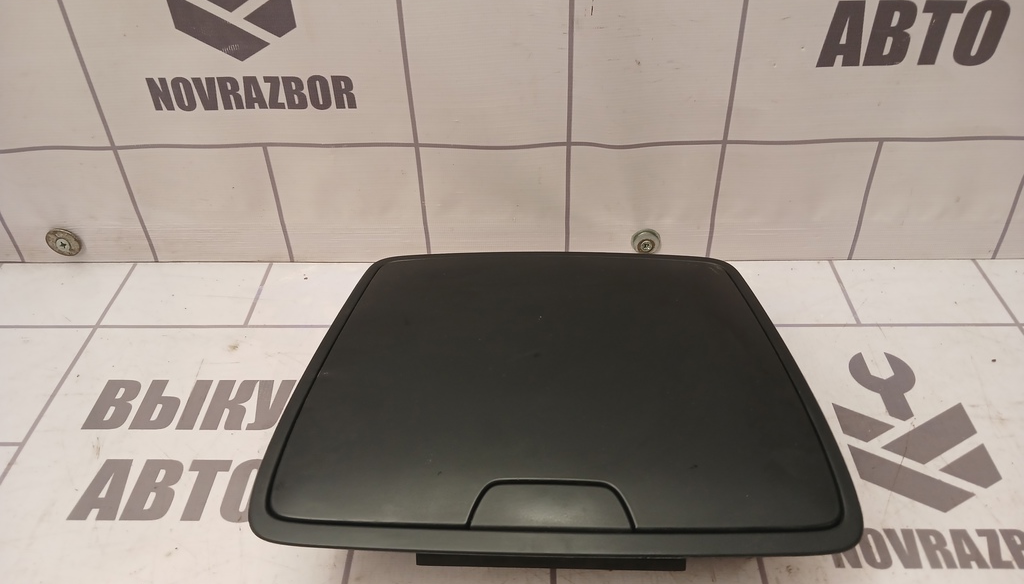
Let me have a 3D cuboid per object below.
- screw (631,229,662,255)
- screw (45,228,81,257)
[{"bbox_3d":[0.096,-0.035,0.570,0.021,0.021,0.007,0,38,2],"label":"screw"},{"bbox_3d":[-0.327,-0.036,0.583,0.024,0.024,0.006,0,38,2],"label":"screw"}]

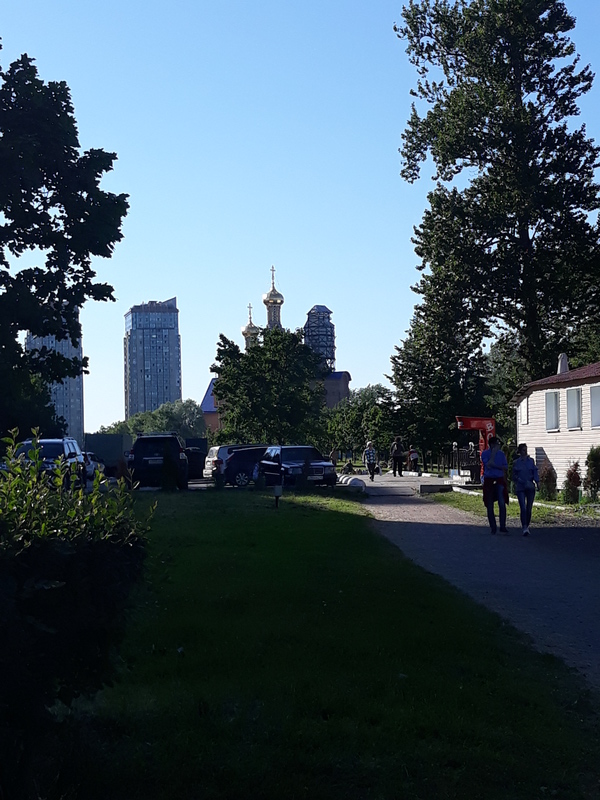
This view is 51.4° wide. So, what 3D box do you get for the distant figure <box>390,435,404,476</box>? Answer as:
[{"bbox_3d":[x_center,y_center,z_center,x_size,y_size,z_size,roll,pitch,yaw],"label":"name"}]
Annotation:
[{"bbox_3d":[4.300,2.510,27.500,0.550,1.760,0.400,-3,-5,23],"label":"distant figure"}]

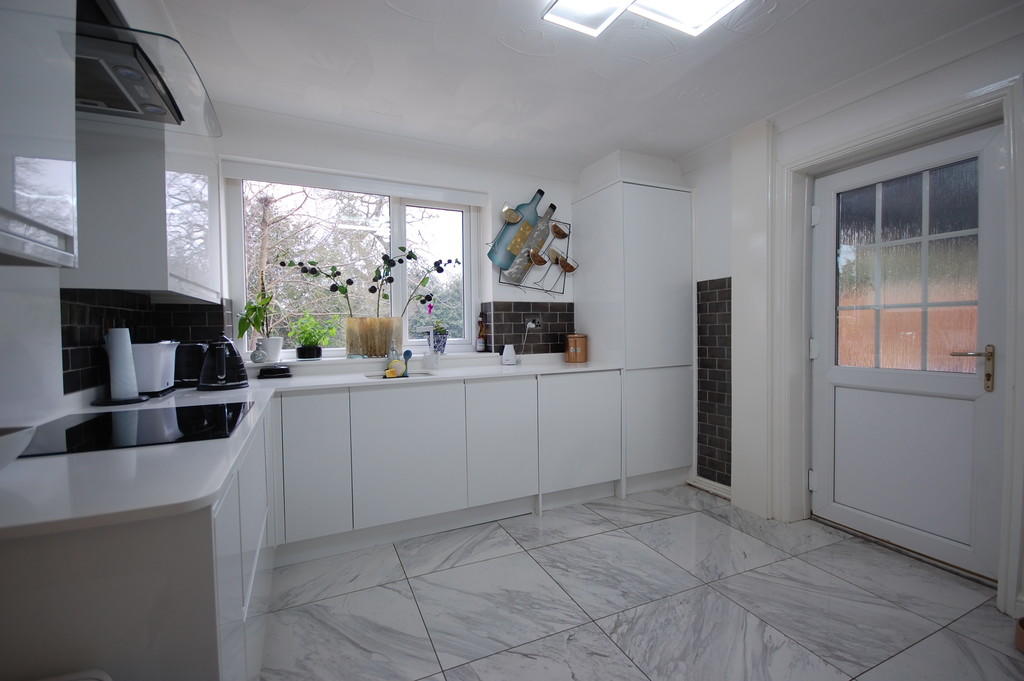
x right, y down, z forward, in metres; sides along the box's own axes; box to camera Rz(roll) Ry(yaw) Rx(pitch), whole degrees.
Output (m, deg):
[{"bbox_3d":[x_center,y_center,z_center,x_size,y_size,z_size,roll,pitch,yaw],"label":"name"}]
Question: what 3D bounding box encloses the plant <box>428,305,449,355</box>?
[{"bbox_3d":[-0.515,-0.078,3.022,0.145,0.355,0.140,-1,2,-25],"label":"plant"}]

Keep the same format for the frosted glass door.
[{"bbox_3d":[1.984,0.048,2.211,0.060,2.000,0.775,-1,1,-26],"label":"frosted glass door"}]

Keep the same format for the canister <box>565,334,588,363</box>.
[{"bbox_3d":[0.483,0.061,3.205,0.165,0.205,0.165,0,1,0],"label":"canister"}]

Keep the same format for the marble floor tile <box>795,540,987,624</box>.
[{"bbox_3d":[1.739,1.079,1.962,0.500,0.010,0.570,-1,1,-22],"label":"marble floor tile"}]

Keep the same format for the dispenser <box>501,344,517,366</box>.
[{"bbox_3d":[-0.022,0.110,3.049,0.105,0.150,0.090,-1,2,-25],"label":"dispenser"}]

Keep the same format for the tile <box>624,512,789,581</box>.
[{"bbox_3d":[1.022,1.080,2.278,0.595,0.010,0.590,-1,1,-23],"label":"tile"}]

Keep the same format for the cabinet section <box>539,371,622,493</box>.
[{"bbox_3d":[0.335,0.567,2.950,0.613,0.722,0.540,-1,1,-24],"label":"cabinet section"}]

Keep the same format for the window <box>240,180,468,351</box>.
[{"bbox_3d":[-0.969,-0.453,2.893,1.490,1.085,0.080,-1,1,-26],"label":"window"}]

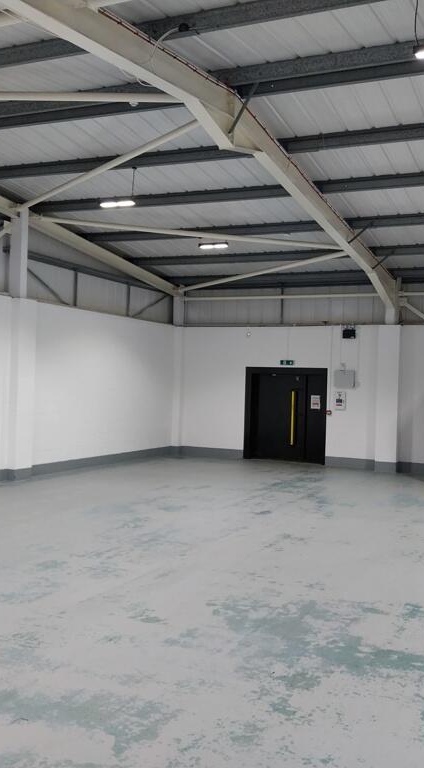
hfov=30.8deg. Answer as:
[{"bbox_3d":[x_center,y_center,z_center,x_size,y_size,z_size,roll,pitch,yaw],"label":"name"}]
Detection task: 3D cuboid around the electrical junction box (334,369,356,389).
[{"bbox_3d":[2.976,-0.115,17.214,0.460,0.430,0.150,2,0,25],"label":"electrical junction box"}]

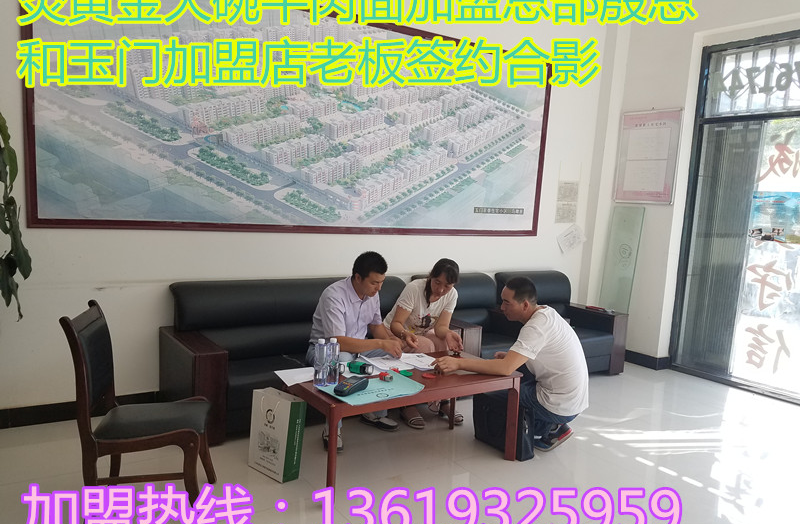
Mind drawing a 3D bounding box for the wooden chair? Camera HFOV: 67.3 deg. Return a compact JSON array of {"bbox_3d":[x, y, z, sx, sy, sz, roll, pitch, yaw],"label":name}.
[{"bbox_3d":[-1.133,0.661,2.686,0.584,0.905,0.460,2,6,-10],"label":"wooden chair"}]

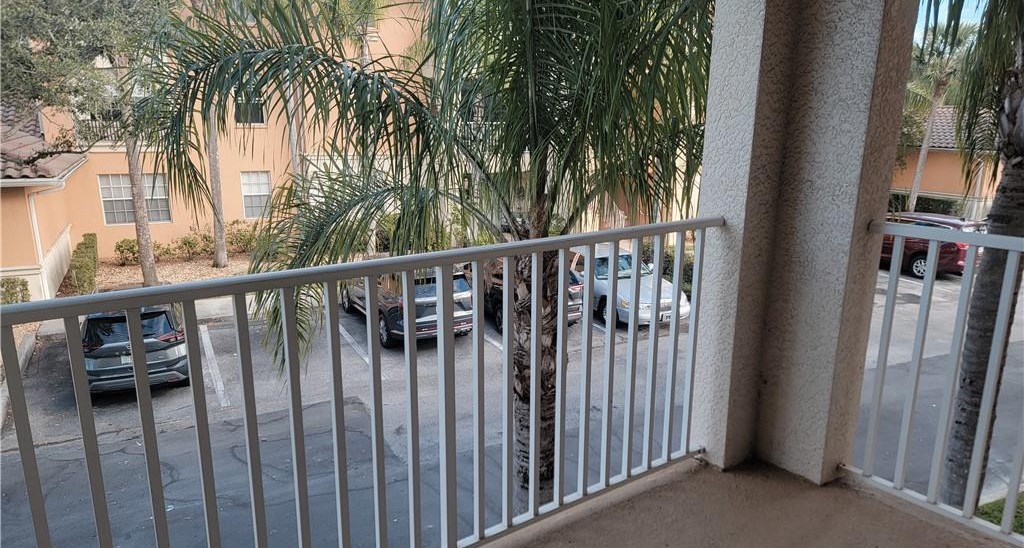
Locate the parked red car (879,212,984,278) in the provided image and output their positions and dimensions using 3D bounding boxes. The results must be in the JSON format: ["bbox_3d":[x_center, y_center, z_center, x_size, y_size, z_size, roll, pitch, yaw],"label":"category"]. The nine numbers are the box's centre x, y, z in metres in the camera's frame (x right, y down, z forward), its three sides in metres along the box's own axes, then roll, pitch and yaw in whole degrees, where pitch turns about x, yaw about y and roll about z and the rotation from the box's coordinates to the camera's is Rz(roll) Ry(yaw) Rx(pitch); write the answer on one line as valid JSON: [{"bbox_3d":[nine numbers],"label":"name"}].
[{"bbox_3d":[12.800,-1.077,23.190,1.960,1.745,5.020,-6,15,-26],"label":"parked red car"}]

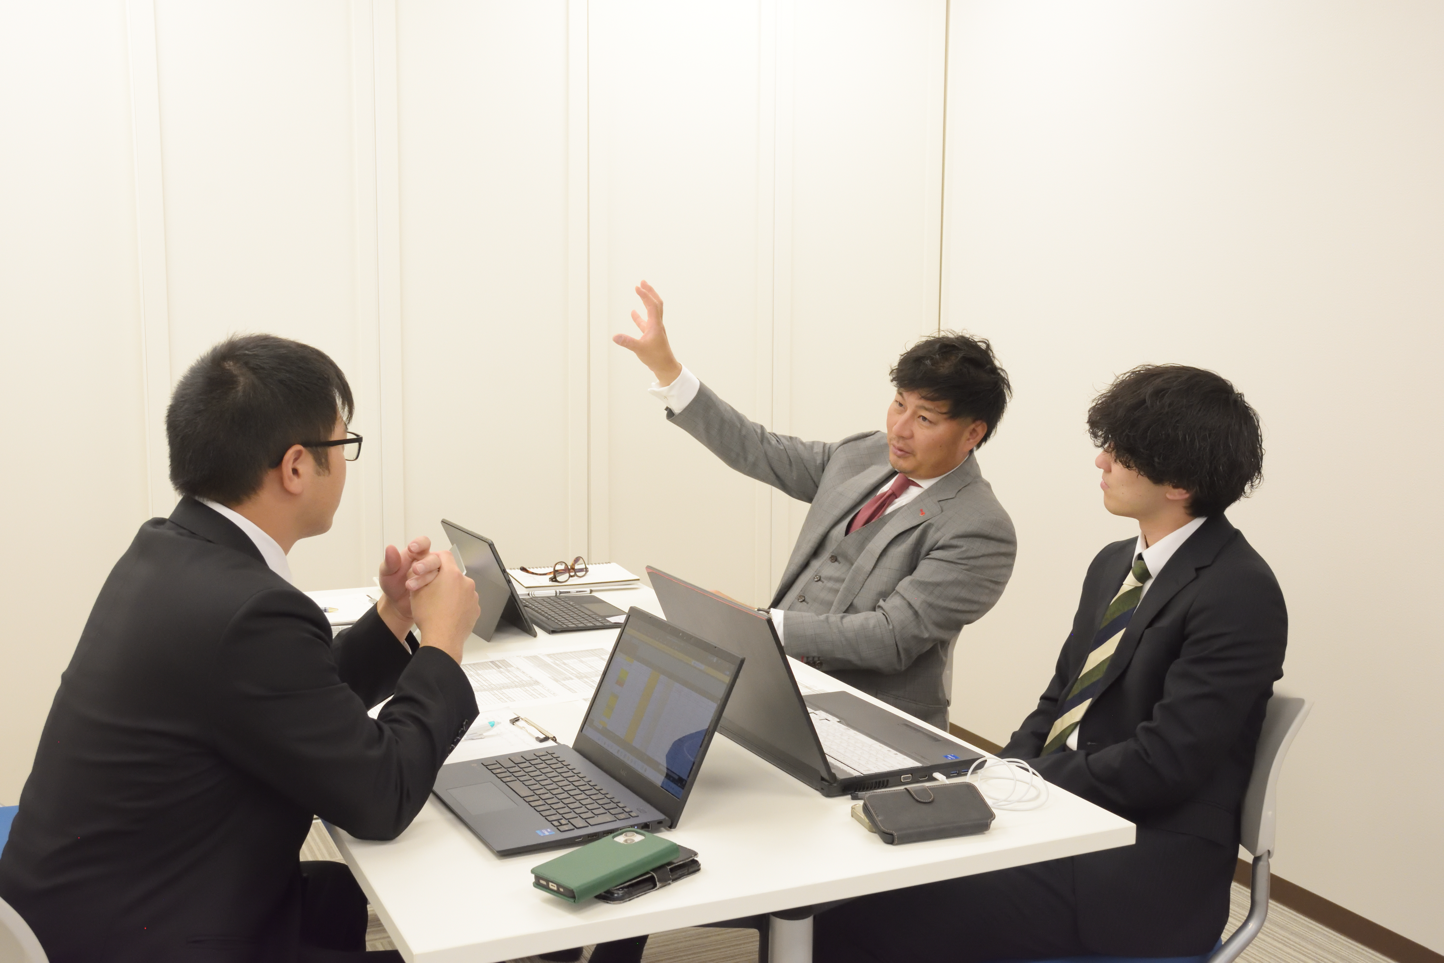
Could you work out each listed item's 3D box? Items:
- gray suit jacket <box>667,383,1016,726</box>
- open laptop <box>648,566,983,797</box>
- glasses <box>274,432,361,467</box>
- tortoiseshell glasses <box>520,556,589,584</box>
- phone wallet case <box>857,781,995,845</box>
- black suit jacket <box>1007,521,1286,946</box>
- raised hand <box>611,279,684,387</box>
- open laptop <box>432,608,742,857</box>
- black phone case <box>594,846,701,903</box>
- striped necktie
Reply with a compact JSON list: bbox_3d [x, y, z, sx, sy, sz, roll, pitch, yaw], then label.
[{"bbox_3d":[0.272,0.168,2.653,0.480,0.750,0.520,-6,9,-42],"label":"gray suit jacket"},{"bbox_3d":[0.124,0.261,2.030,0.344,0.247,0.364,-3,8,-27],"label":"open laptop"},{"bbox_3d":[-0.540,-0.039,1.766,0.143,0.042,0.145,6,9,39],"label":"glasses"},{"bbox_3d":[-0.388,0.188,3.208,0.140,0.047,0.138,5,8,33],"label":"tortoiseshell glasses"},{"bbox_3d":[0.252,0.401,1.747,0.138,0.018,0.076,-2,25,-18],"label":"phone wallet case"},{"bbox_3d":[0.631,0.359,2.183,0.425,0.610,0.455,-2,7,-19],"label":"black suit jacket"},{"bbox_3d":[-0.134,-0.264,2.580,0.108,0.178,0.090,-11,3,9],"label":"raised hand"},{"bbox_3d":[-0.189,0.303,1.834,0.322,0.205,0.326,-3,8,-28],"label":"open laptop"},{"bbox_3d":[-0.095,0.428,1.591,0.076,0.019,0.138,7,9,42],"label":"black phone case"},{"bbox_3d":[0.548,0.270,2.145,0.050,0.350,0.090,27,-5,-19],"label":"striped necktie"}]

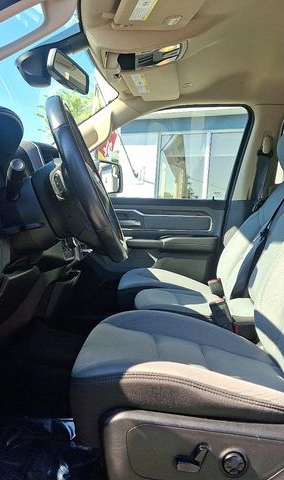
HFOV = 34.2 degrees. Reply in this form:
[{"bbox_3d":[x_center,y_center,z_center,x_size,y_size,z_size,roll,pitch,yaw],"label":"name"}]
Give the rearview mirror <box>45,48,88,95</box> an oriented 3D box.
[{"bbox_3d":[-0.228,-0.517,1.445,0.042,0.068,0.245,8,0,19],"label":"rearview mirror"}]

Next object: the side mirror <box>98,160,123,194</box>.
[{"bbox_3d":[-0.205,-0.345,2.560,0.115,0.185,0.230,4,-1,27],"label":"side mirror"}]

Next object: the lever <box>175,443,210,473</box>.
[{"bbox_3d":[0.079,0.334,0.710,0.052,0.042,0.025,4,-1,0],"label":"lever"}]

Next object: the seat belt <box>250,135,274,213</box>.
[{"bbox_3d":[0.566,-0.312,2.170,0.065,0.390,0.055,9,8,-1],"label":"seat belt"}]

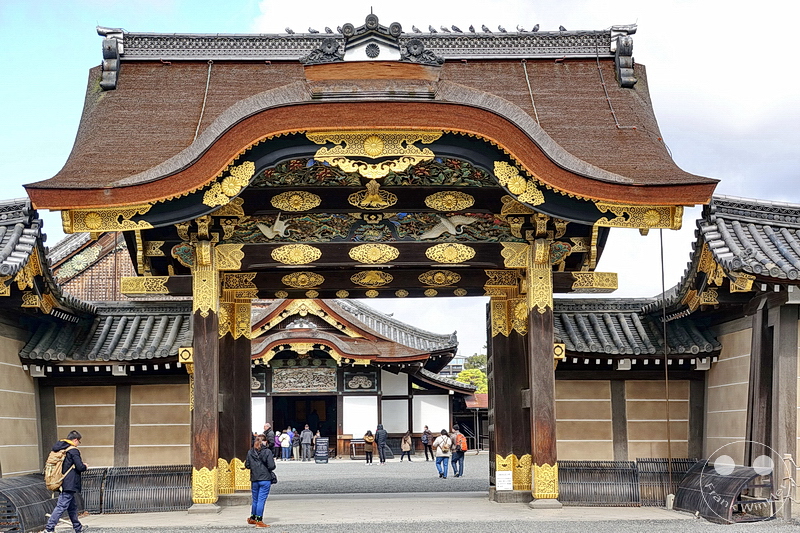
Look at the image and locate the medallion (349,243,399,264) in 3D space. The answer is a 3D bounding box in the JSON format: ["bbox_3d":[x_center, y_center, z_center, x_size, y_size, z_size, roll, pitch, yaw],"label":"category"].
[{"bbox_3d":[-0.554,-0.275,25.843,1.088,0.460,0.070,0,-8,-3],"label":"medallion"}]

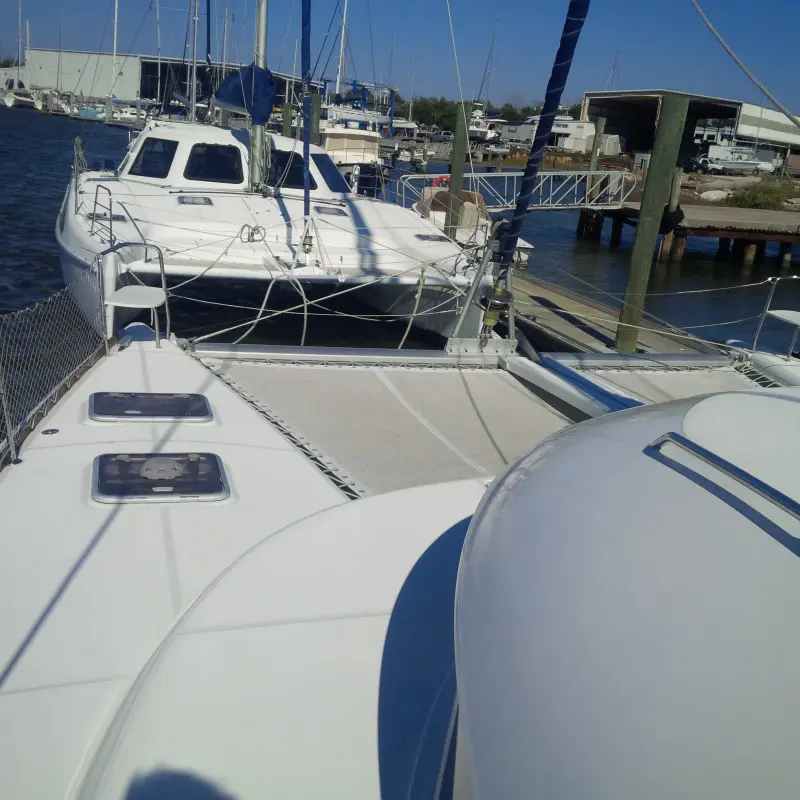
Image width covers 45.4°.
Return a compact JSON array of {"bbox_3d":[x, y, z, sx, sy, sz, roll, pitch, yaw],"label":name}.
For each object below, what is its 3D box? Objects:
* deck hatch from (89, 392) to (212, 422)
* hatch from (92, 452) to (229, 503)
[{"bbox_3d":[-1.255,0.038,4.820,0.595,0.045,0.380,1,18,-17],"label":"deck hatch"},{"bbox_3d":[-1.008,0.324,4.025,0.546,0.045,0.465,1,18,-17],"label":"hatch"}]

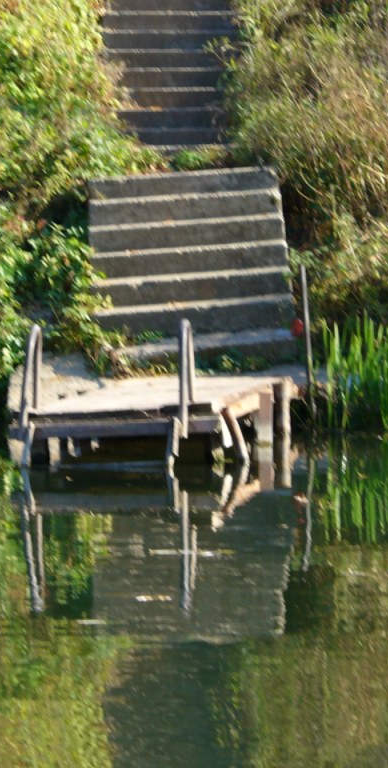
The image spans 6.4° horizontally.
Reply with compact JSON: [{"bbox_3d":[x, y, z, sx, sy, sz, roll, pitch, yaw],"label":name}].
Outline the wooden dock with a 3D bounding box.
[{"bbox_3d":[-0.254,-0.037,22.802,1.820,0.930,1.500,0,8,0],"label":"wooden dock"}]

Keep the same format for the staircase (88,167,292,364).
[{"bbox_3d":[-0.001,-0.848,24.206,1.350,1.120,1.950,-4,8,1],"label":"staircase"}]

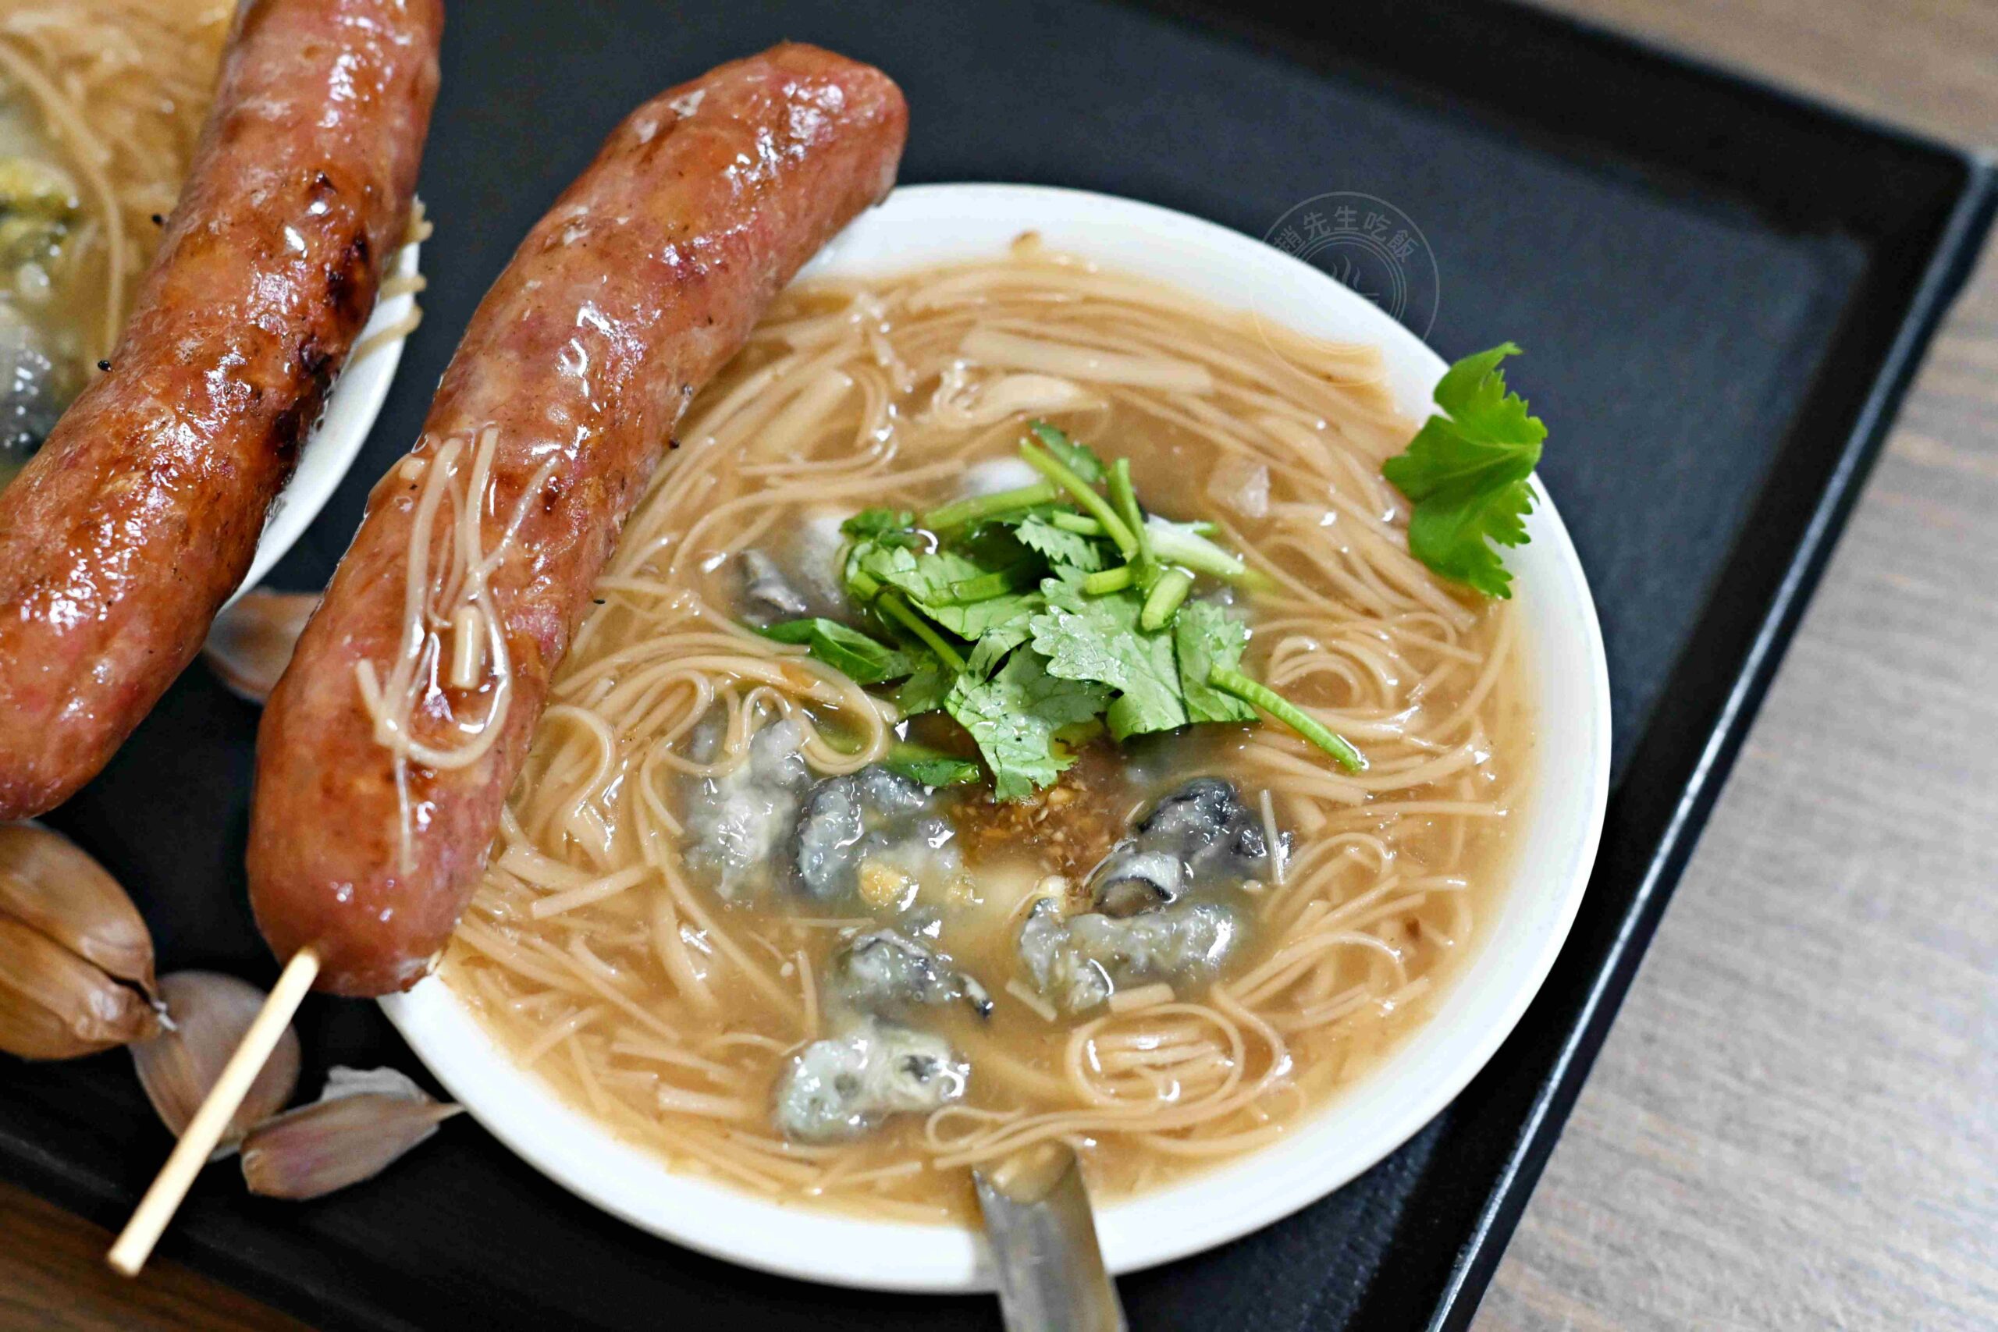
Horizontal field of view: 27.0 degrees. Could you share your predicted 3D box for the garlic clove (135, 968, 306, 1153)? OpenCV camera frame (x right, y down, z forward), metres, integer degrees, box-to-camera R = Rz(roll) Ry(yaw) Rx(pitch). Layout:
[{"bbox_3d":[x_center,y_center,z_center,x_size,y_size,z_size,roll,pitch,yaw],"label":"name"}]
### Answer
[{"bbox_3d":[-0.102,0.052,0.542,0.021,0.016,0.027,-16,58,-8],"label":"garlic clove"}]

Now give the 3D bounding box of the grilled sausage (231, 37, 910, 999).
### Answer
[{"bbox_3d":[-0.052,-0.022,0.490,0.038,0.030,0.143,20,60,13],"label":"grilled sausage"}]

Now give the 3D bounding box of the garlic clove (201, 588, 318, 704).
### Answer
[{"bbox_3d":[-0.099,-0.002,0.576,0.027,0.015,0.018,21,60,14],"label":"garlic clove"}]

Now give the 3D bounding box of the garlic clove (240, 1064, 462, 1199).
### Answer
[{"bbox_3d":[-0.084,0.060,0.537,0.029,0.013,0.015,-19,59,-10],"label":"garlic clove"}]

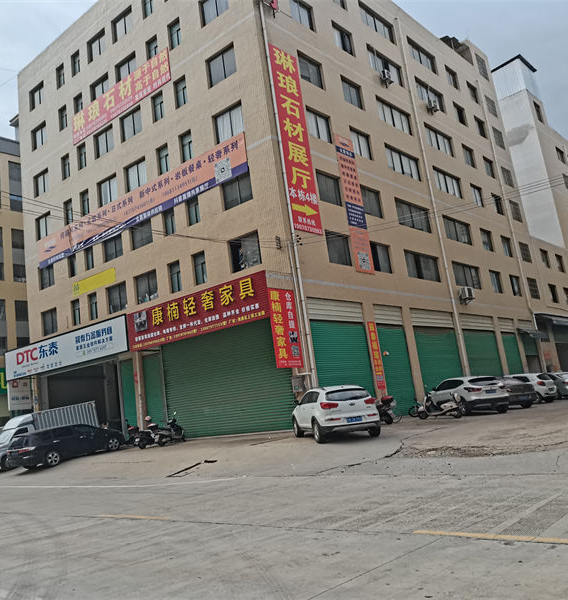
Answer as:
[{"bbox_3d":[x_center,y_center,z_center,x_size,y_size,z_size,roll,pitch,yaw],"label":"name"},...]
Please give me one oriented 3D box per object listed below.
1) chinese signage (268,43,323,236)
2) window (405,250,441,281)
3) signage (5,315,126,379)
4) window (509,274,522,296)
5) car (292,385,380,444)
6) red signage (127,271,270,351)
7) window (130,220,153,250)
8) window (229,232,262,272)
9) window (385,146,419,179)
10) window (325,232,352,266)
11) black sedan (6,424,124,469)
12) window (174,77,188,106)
[{"bbox_3d":[0.585,-7.247,26.990,0.120,8.736,2.059,-15,-13,38],"label":"chinese signage"},{"bbox_3d":[7.958,-1.871,34.145,0.150,1.498,3.817,-17,-15,39],"label":"window"},{"bbox_3d":[-13.235,3.044,35.578,13.363,1.872,0.250,-17,-14,38],"label":"signage"},{"bbox_3d":[16.860,-0.996,43.866,0.200,1.500,1.650,-17,-14,39],"label":"window"},{"bbox_3d":[1.520,3.470,18.950,1.855,1.640,4.440,-5,-9,-13],"label":"car"},{"bbox_3d":[-4.398,0.718,28.436,9.799,2.024,0.250,-17,-14,38],"label":"red signage"},{"bbox_3d":[-7.341,-3.477,31.279,1.850,1.484,0.200,-15,-13,38],"label":"window"},{"bbox_3d":[-1.645,-2.081,26.380,1.820,1.480,0.200,-16,-14,37],"label":"window"},{"bbox_3d":[6.926,-7.978,35.351,0.200,1.484,4.086,-15,-13,38],"label":"window"},{"bbox_3d":[2.475,-2.292,27.613,0.200,1.520,1.800,-17,-14,39],"label":"window"},{"bbox_3d":[-9.137,6.190,25.843,1.800,1.560,4.750,-17,-12,37],"label":"black sedan"},{"bbox_3d":[-5.032,-10.230,29.800,0.850,1.500,0.200,-16,-14,37],"label":"window"}]

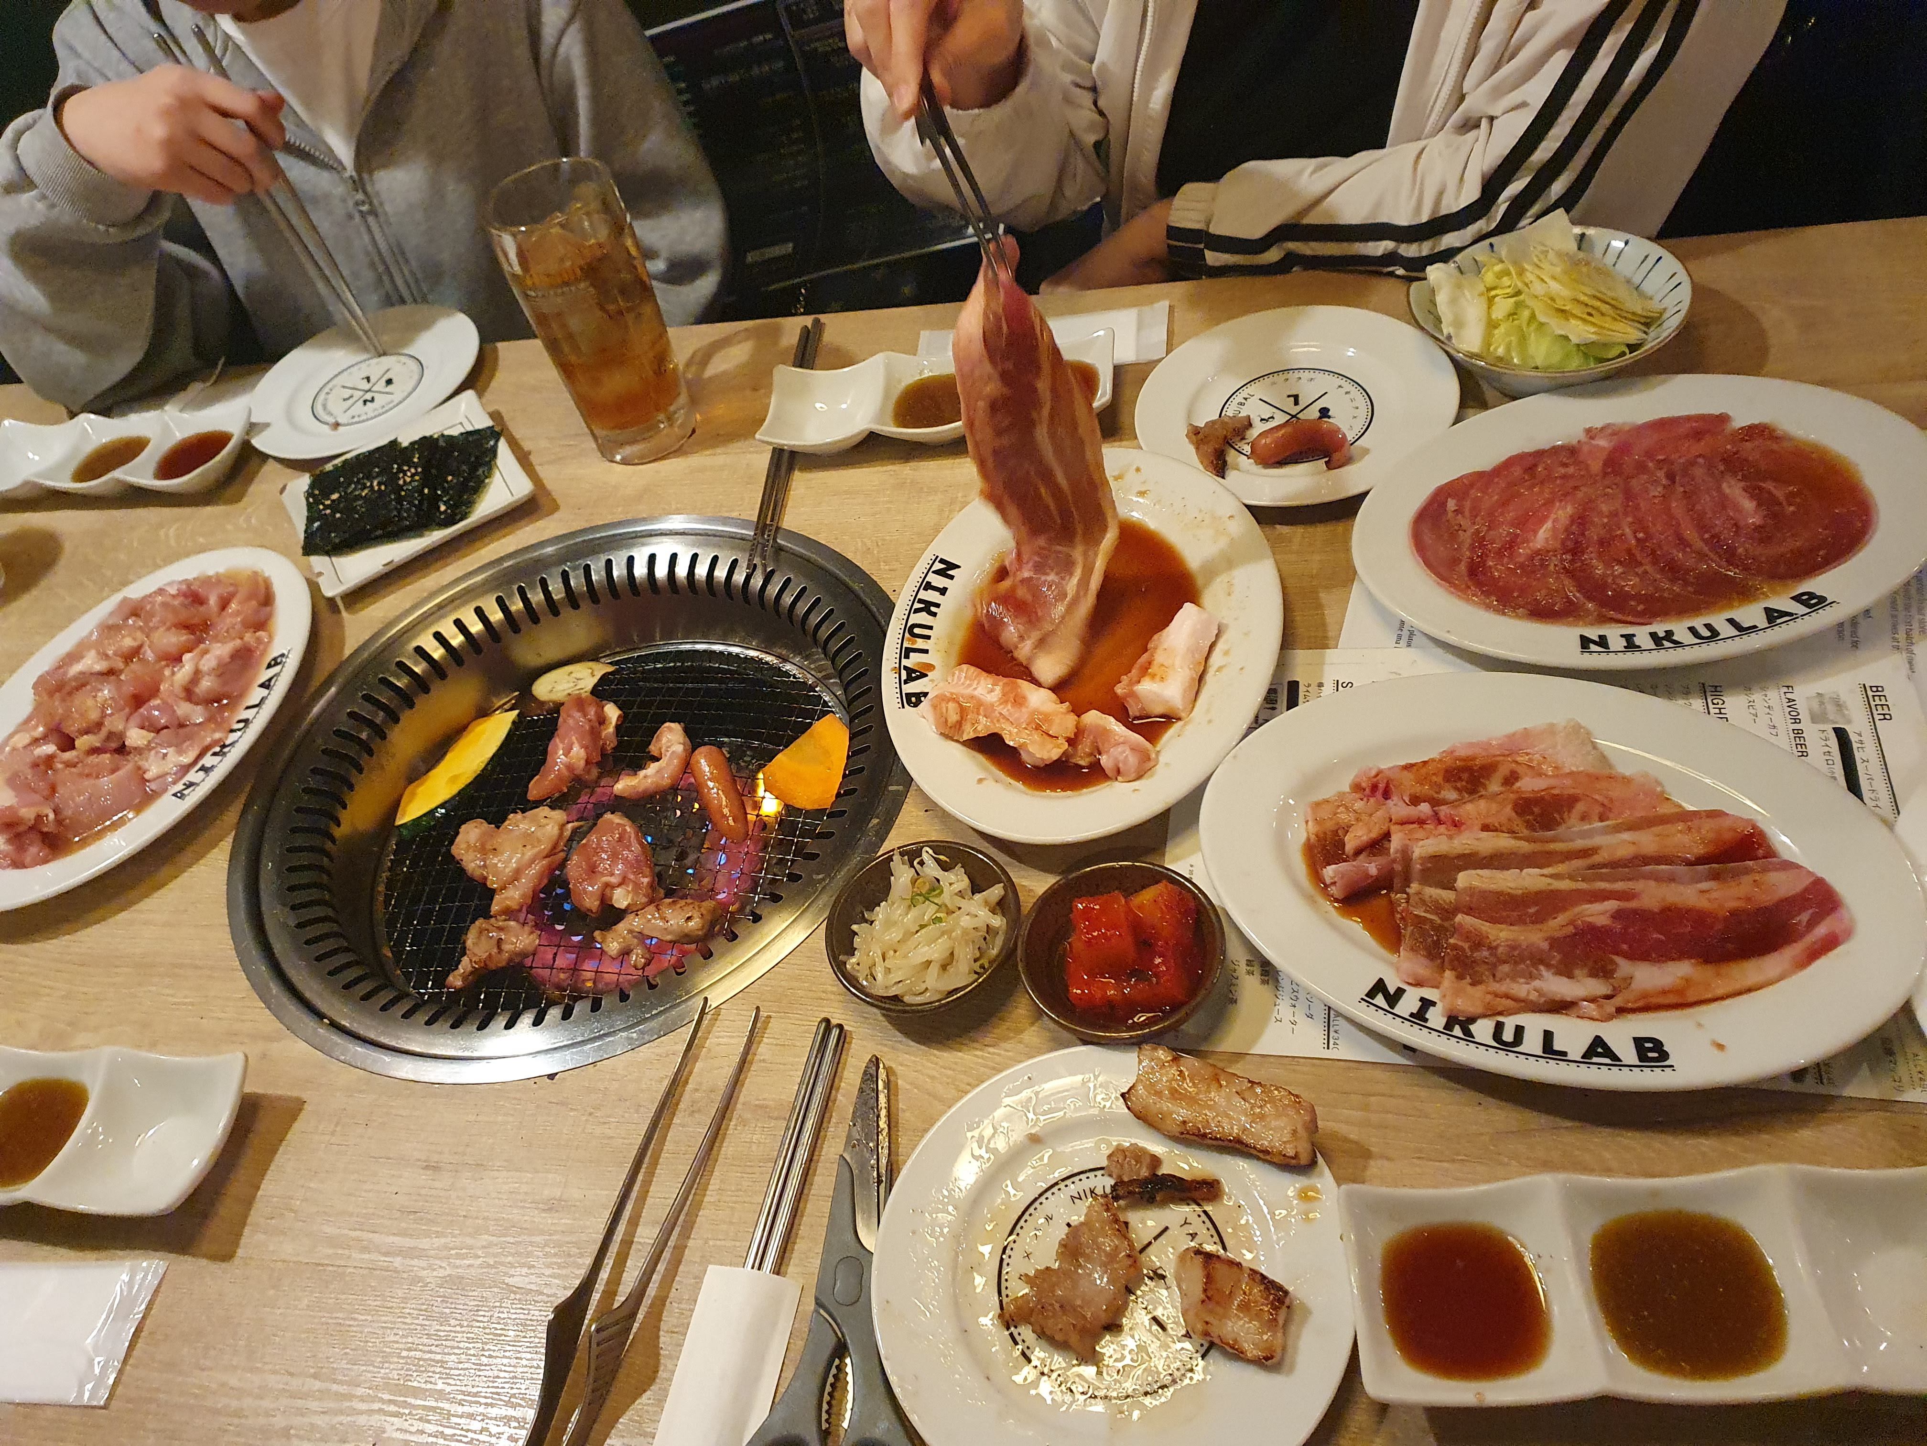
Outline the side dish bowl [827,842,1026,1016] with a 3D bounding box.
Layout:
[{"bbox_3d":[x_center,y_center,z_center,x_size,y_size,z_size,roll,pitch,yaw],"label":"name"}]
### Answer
[{"bbox_3d":[-0.013,0.092,0.602,0.080,0.035,0.080,-7,49,9],"label":"side dish bowl"}]

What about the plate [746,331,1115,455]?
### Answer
[{"bbox_3d":[-0.013,-0.186,0.842,0.207,0.031,0.069,-3,49,12],"label":"plate"}]

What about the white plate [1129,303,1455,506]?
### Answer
[{"bbox_3d":[0.177,-0.166,0.783,0.169,0.022,0.169,-7,49,9],"label":"white plate"}]

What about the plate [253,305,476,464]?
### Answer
[{"bbox_3d":[-0.407,-0.229,0.995,0.169,0.021,0.169,-7,49,9],"label":"plate"}]

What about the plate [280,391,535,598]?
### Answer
[{"bbox_3d":[-0.342,-0.138,0.898,0.134,0.019,0.129,-32,50,-13],"label":"plate"}]

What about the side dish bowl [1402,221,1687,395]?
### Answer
[{"bbox_3d":[0.307,-0.207,0.767,0.131,0.047,0.131,-7,49,9],"label":"side dish bowl"}]

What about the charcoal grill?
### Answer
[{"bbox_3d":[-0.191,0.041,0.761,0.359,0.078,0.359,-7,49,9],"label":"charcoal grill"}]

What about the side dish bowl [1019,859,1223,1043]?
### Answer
[{"bbox_3d":[0.065,0.098,0.576,0.080,0.035,0.080,-7,49,9],"label":"side dish bowl"}]

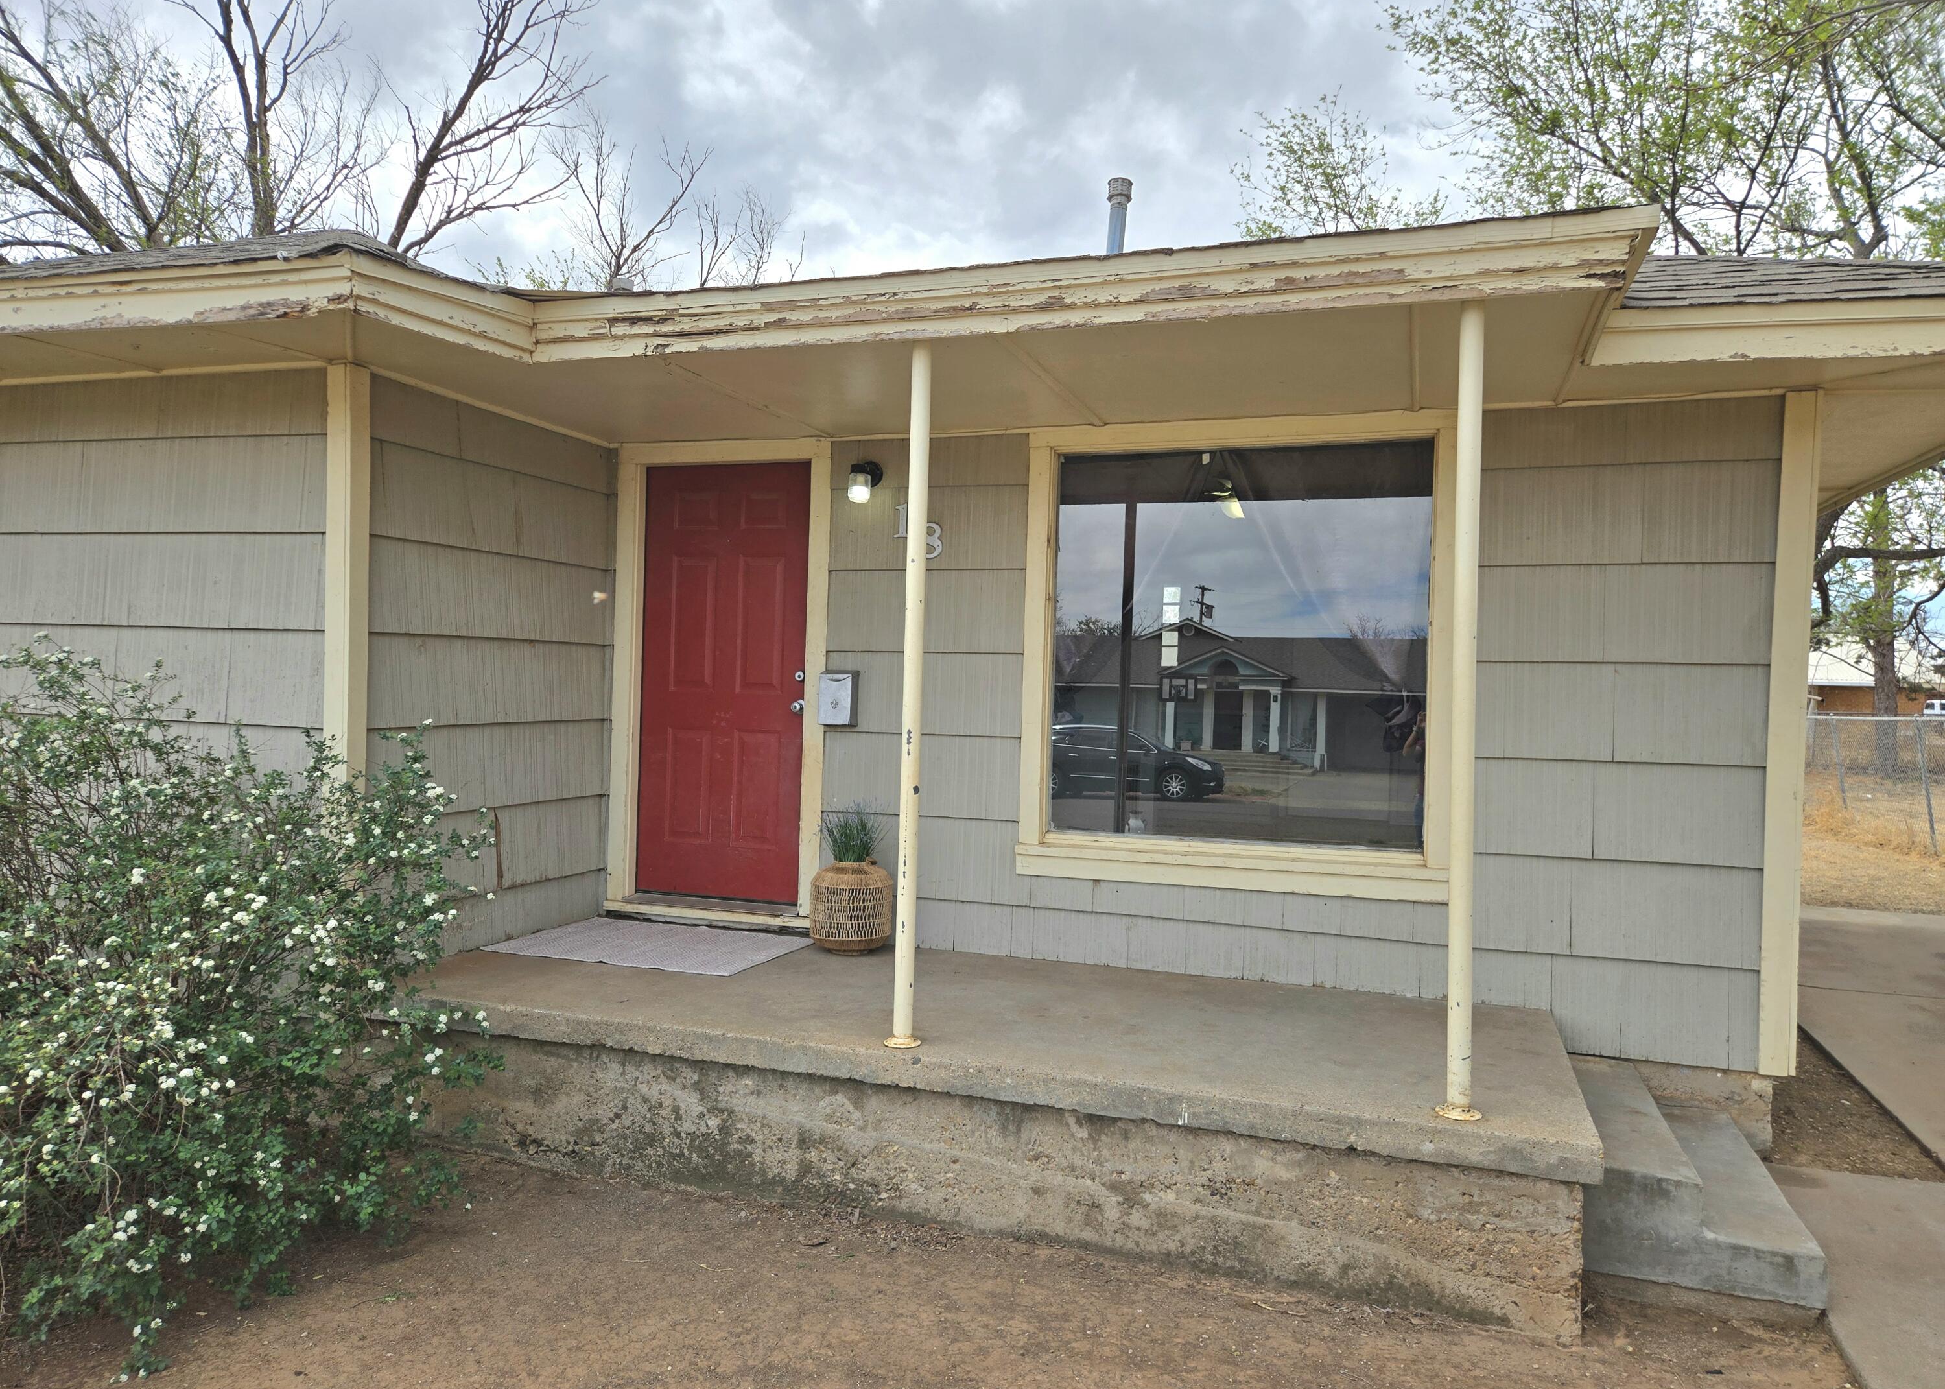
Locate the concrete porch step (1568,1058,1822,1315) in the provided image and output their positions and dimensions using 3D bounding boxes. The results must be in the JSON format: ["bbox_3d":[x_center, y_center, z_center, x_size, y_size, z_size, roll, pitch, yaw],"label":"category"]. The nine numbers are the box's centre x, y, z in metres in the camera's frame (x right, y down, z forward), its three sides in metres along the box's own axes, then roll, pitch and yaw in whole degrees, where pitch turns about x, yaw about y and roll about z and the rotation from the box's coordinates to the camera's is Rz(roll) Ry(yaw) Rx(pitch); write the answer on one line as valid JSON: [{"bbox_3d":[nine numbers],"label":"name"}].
[{"bbox_3d":[2.213,1.491,4.154,0.605,0.300,1.240,1,1,19],"label":"concrete porch step"}]

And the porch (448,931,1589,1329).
[{"bbox_3d":[-0.091,1.385,4.785,4.200,0.520,1.530,1,1,19],"label":"porch"}]

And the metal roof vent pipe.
[{"bbox_3d":[0.969,-3.160,8.663,0.165,0.581,0.165,4,2,19],"label":"metal roof vent pipe"}]

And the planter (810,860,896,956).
[{"bbox_3d":[-0.519,0.914,5.565,0.360,0.386,0.360,1,1,0],"label":"planter"}]

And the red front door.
[{"bbox_3d":[-1.138,-0.066,6.056,0.910,2.030,0.050,1,1,19],"label":"red front door"}]

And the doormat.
[{"bbox_3d":[-1.371,1.081,5.629,1.203,0.012,0.807,1,1,19],"label":"doormat"}]

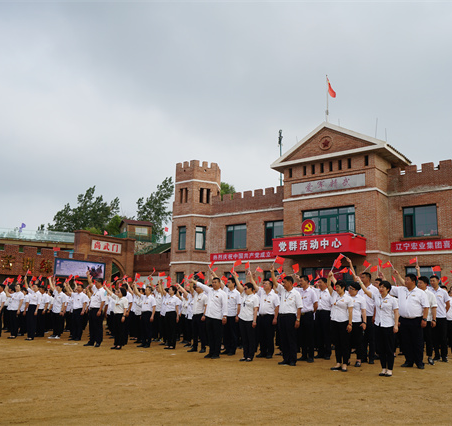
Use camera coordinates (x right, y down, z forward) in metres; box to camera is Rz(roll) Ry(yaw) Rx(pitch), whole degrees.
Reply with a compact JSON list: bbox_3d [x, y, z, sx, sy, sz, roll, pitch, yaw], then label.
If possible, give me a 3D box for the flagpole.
[{"bbox_3d":[6.024,-6.791,29.650,0.100,3.050,0.100,-7,-13,37],"label":"flagpole"}]

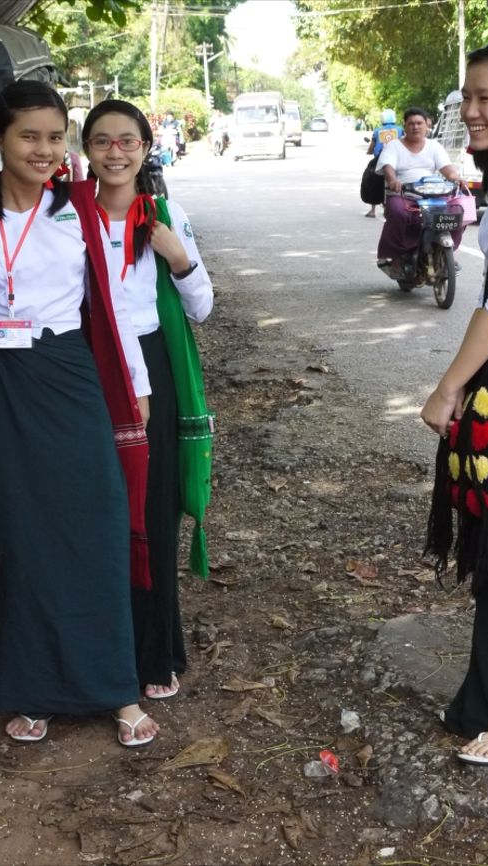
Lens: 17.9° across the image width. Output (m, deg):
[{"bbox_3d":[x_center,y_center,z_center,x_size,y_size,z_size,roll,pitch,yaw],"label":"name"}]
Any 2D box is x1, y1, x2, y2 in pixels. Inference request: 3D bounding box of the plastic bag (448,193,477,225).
[{"bbox_3d":[1.695,-1.768,12.146,0.240,0.270,0.120,-2,12,-8],"label":"plastic bag"}]

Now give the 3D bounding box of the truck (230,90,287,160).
[{"bbox_3d":[0.584,-10.674,53.800,1.680,2.280,4.700,0,11,3],"label":"truck"}]

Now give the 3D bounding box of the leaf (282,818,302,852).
[{"bbox_3d":[0.099,0.833,3.228,0.042,0.022,0.120,-2,12,-5],"label":"leaf"}]

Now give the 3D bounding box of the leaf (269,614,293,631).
[{"bbox_3d":[0.111,0.559,4.579,0.045,0.022,0.085,-8,13,-31],"label":"leaf"}]

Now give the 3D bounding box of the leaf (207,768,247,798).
[{"bbox_3d":[-0.038,0.810,3.583,0.050,0.027,0.130,-8,14,-33],"label":"leaf"}]

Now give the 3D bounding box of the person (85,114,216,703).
[{"bbox_3d":[-0.290,-0.088,4.032,0.430,1.517,0.320,-1,11,-3],"label":"person"}]

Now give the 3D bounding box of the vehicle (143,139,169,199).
[{"bbox_3d":[-1.655,-4.104,24.986,0.700,1.070,1.880,-4,12,-20],"label":"vehicle"}]

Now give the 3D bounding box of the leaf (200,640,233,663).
[{"bbox_3d":[-0.079,0.630,4.461,0.070,0.027,0.125,5,13,21],"label":"leaf"}]

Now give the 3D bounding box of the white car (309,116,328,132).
[{"bbox_3d":[6.959,-28.342,143.000,1.690,1.450,4.200,1,12,3],"label":"white car"}]

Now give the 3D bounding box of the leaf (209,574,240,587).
[{"bbox_3d":[-0.065,0.490,5.142,0.100,0.025,0.080,0,12,0],"label":"leaf"}]

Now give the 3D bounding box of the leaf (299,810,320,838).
[{"bbox_3d":[0.138,0.825,3.271,0.040,0.020,0.095,-3,12,-12],"label":"leaf"}]

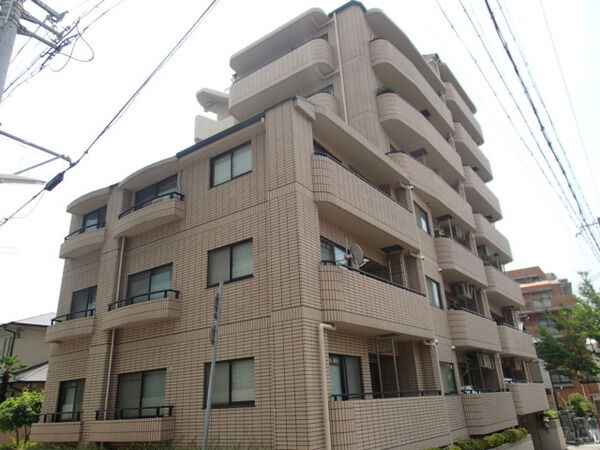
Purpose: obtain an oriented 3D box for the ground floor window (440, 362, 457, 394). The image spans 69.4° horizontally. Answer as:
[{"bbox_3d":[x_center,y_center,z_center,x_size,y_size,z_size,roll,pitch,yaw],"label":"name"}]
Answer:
[{"bbox_3d":[4.827,4.985,14.020,0.120,0.970,1.080,-18,-27,34],"label":"ground floor window"}]

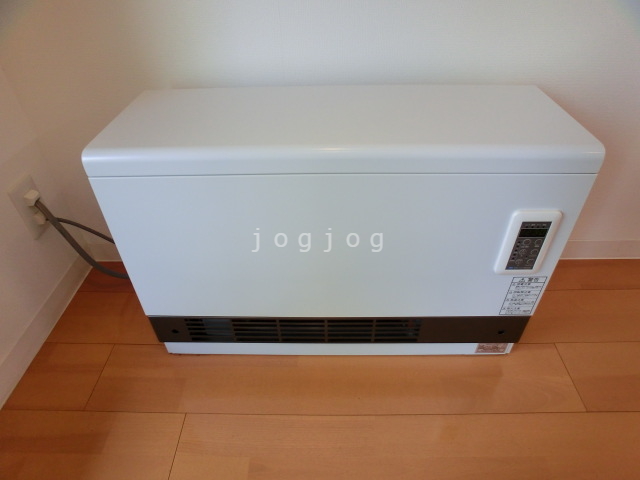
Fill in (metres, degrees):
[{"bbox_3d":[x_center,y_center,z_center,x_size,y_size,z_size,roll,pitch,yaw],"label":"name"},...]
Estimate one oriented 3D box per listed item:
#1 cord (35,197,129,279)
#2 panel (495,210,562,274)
[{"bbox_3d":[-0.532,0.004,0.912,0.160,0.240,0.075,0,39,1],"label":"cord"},{"bbox_3d":[0.338,0.008,0.638,0.076,0.131,0.015,0,39,1],"label":"panel"}]

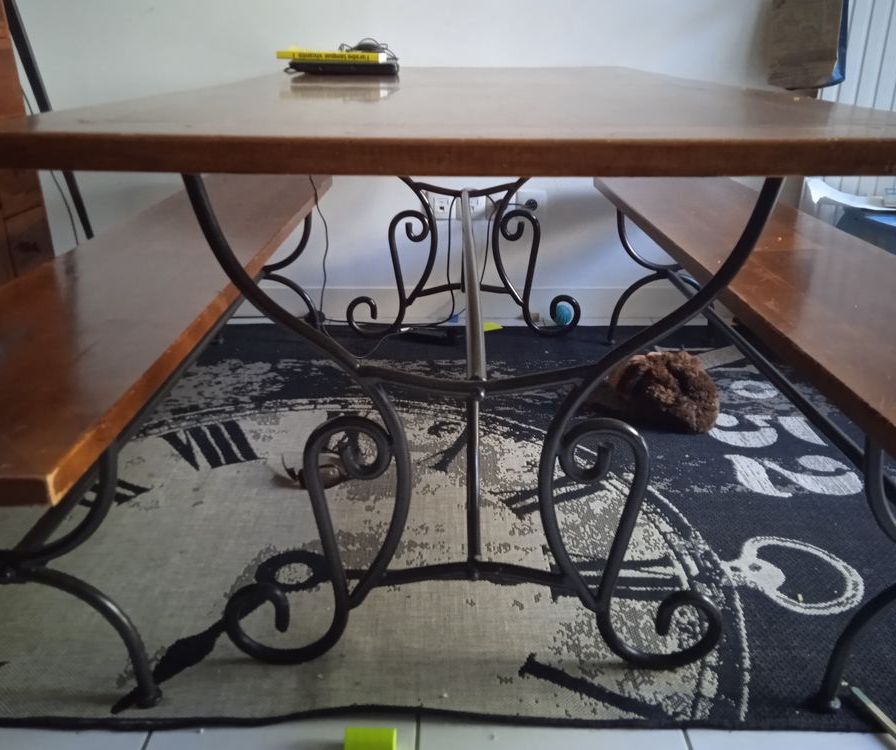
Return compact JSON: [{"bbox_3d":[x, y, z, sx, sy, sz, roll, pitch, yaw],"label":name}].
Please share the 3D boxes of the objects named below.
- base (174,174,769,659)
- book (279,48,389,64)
[{"bbox_3d":[0.044,-0.181,1.646,0.688,0.716,1.395,0,22,0],"label":"base"},{"bbox_3d":[-0.269,-0.751,1.907,0.234,0.018,0.170,2,22,0],"label":"book"}]

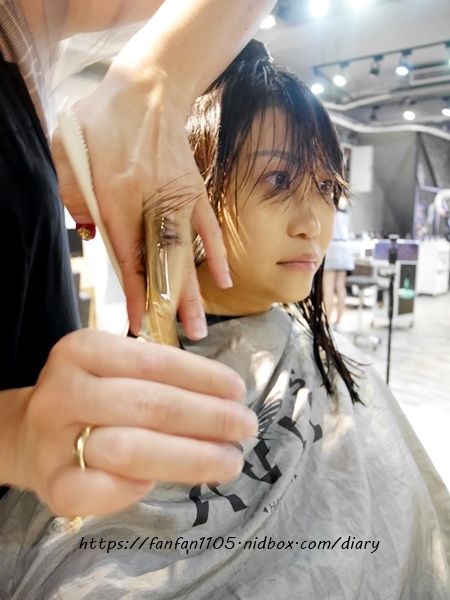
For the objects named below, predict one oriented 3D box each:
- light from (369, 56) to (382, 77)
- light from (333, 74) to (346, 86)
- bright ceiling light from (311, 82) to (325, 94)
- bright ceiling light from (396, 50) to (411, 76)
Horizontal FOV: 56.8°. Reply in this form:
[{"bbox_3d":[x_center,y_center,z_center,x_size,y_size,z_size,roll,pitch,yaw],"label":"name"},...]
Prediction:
[{"bbox_3d":[1.538,-2.385,4.250,0.130,0.210,0.140,2,8,19],"label":"light"},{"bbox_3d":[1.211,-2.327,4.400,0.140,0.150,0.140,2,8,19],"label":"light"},{"bbox_3d":[1.001,-2.293,4.500,0.140,0.150,0.140,2,8,19],"label":"bright ceiling light"},{"bbox_3d":[1.759,-2.331,4.100,0.140,0.250,0.140,2,8,19],"label":"bright ceiling light"}]

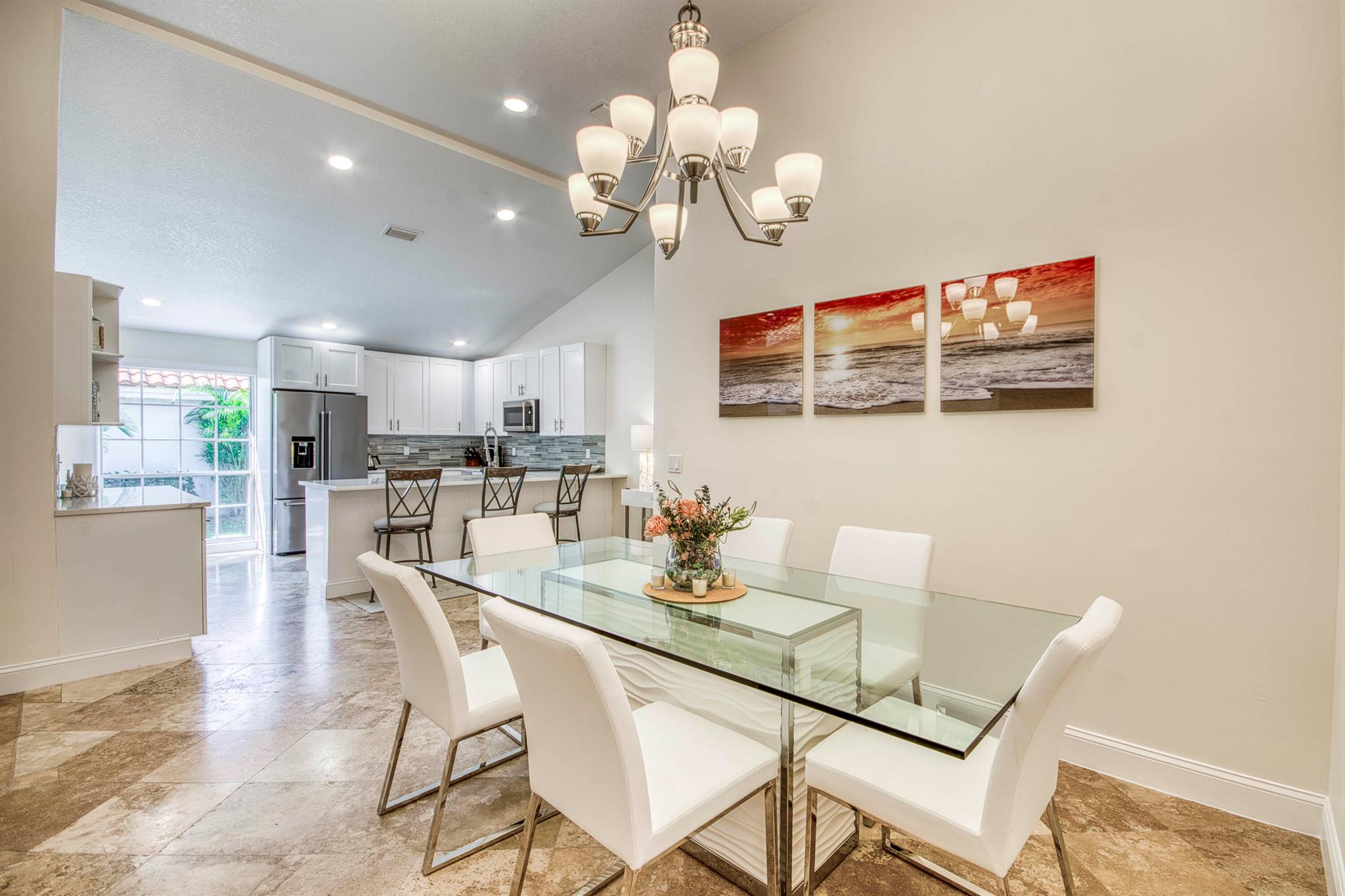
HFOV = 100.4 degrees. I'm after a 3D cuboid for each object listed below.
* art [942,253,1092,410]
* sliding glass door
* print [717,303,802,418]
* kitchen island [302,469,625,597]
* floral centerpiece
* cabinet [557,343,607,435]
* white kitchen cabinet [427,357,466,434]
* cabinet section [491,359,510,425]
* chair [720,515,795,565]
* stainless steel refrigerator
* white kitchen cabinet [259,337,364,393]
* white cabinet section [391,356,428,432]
[{"bbox_3d":[1.440,-0.459,2.380,0.575,0.600,0.026,1,0,41],"label":"art"},{"bbox_3d":[-5.291,0.109,6.062,0.090,1.890,1.240,1,1,43],"label":"sliding glass door"},{"bbox_3d":[0.510,-0.484,3.273,0.585,0.605,0.030,1,1,41],"label":"print"},{"bbox_3d":[-1.904,0.769,5.856,0.930,0.920,3.210,1,0,41],"label":"kitchen island"},{"bbox_3d":[0.095,0.314,1.950,0.365,0.375,0.320,1,0,0],"label":"floral centerpiece"},{"bbox_3d":[-1.072,-0.678,6.680,0.477,1.065,0.330,1,1,43],"label":"cabinet"},{"bbox_3d":[-3.409,-0.737,8.276,0.334,1.100,0.551,1,0,41],"label":"white kitchen cabinet"},{"bbox_3d":[-2.259,-0.697,7.785,0.405,1.067,0.320,1,1,42],"label":"cabinet section"},{"bbox_3d":[0.251,0.814,2.784,0.440,0.905,0.650,1,1,43],"label":"chair"},{"bbox_3d":[-4.261,0.288,6.675,0.740,1.800,0.925,1,1,43],"label":"stainless steel refrigerator"},{"bbox_3d":[-4.418,-0.971,6.883,0.627,0.580,0.969,1,0,41],"label":"white kitchen cabinet"},{"bbox_3d":[-3.590,-0.708,7.595,0.320,1.067,0.457,1,1,42],"label":"white cabinet section"}]

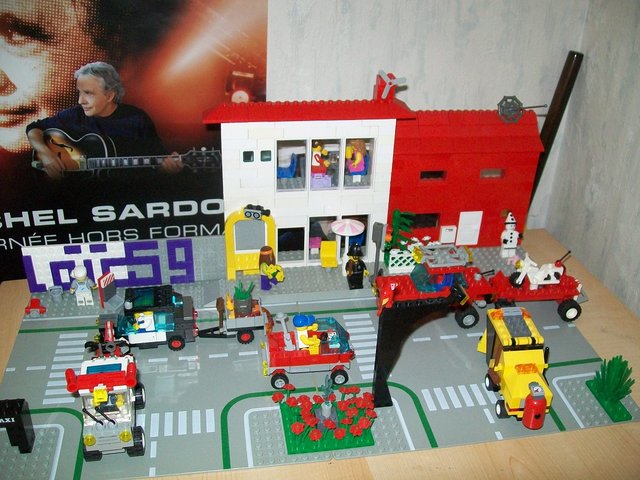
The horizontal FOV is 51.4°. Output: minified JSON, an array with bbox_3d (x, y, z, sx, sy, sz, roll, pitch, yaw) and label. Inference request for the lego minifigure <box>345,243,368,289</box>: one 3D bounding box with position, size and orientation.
[{"bbox_3d":[0.037,0.026,0.639,0.024,0.046,0.014,-3,30,-9],"label":"lego minifigure"}]

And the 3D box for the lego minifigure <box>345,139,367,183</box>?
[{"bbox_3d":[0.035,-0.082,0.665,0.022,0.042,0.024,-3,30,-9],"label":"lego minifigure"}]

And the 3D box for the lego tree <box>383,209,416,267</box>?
[{"bbox_3d":[0.080,-0.003,0.679,0.032,0.065,0.022,-3,30,-9],"label":"lego tree"}]

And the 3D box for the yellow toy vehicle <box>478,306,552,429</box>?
[{"bbox_3d":[0.156,0.101,0.524,0.041,0.052,0.096,0,29,-4],"label":"yellow toy vehicle"}]

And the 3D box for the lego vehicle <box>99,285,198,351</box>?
[{"bbox_3d":[-0.151,0.069,0.581,0.085,0.044,0.040,-3,30,-9],"label":"lego vehicle"}]

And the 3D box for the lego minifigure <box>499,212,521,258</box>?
[{"bbox_3d":[0.202,-0.005,0.700,0.024,0.052,0.013,3,29,2],"label":"lego minifigure"}]

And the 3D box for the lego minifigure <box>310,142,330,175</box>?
[{"bbox_3d":[-0.001,-0.081,0.643,0.020,0.032,0.021,-3,30,-9],"label":"lego minifigure"}]

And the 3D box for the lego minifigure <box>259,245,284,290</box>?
[{"bbox_3d":[-0.047,0.027,0.642,0.025,0.043,0.022,-3,30,-9],"label":"lego minifigure"}]

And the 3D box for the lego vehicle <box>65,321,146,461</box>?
[{"bbox_3d":[-0.155,0.109,0.492,0.048,0.061,0.082,-5,31,-12],"label":"lego vehicle"}]

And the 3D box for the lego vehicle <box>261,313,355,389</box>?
[{"bbox_3d":[-0.009,0.083,0.542,0.075,0.058,0.040,-2,29,-7],"label":"lego vehicle"}]

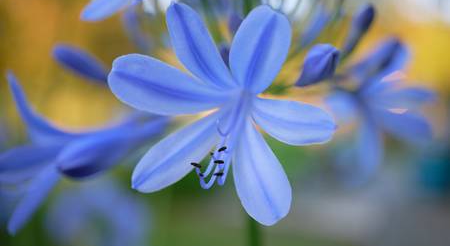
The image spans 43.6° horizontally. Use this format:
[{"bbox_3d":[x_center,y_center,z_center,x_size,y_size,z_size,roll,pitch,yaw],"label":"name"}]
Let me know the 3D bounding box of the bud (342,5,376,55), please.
[{"bbox_3d":[0.049,-0.034,0.205,0.007,0.022,0.007,29,3,0],"label":"bud"}]

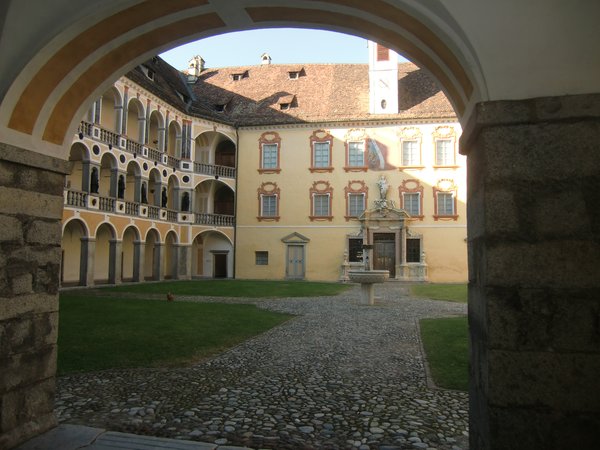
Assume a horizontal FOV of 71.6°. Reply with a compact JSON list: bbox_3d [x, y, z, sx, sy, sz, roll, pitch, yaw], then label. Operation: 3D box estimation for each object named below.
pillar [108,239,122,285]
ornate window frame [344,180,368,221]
[{"bbox_3d":[-11.575,2.349,26.141,0.550,2.798,0.500,-1,-5,20],"label":"pillar"},{"bbox_3d":[4.547,-1.906,33.388,1.885,3.277,0.300,0,-5,7],"label":"ornate window frame"}]

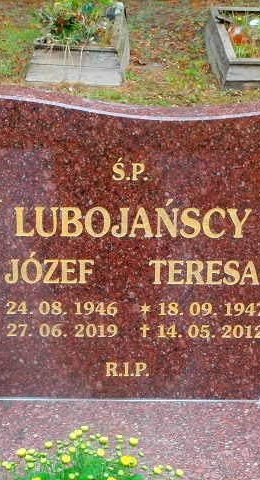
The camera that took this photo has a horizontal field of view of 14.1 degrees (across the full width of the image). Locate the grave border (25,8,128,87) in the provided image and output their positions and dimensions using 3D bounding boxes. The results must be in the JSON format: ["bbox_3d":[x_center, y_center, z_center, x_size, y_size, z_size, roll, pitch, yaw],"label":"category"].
[{"bbox_3d":[-0.340,-1.480,7.903,0.650,0.215,1.720,1,23,2],"label":"grave border"}]

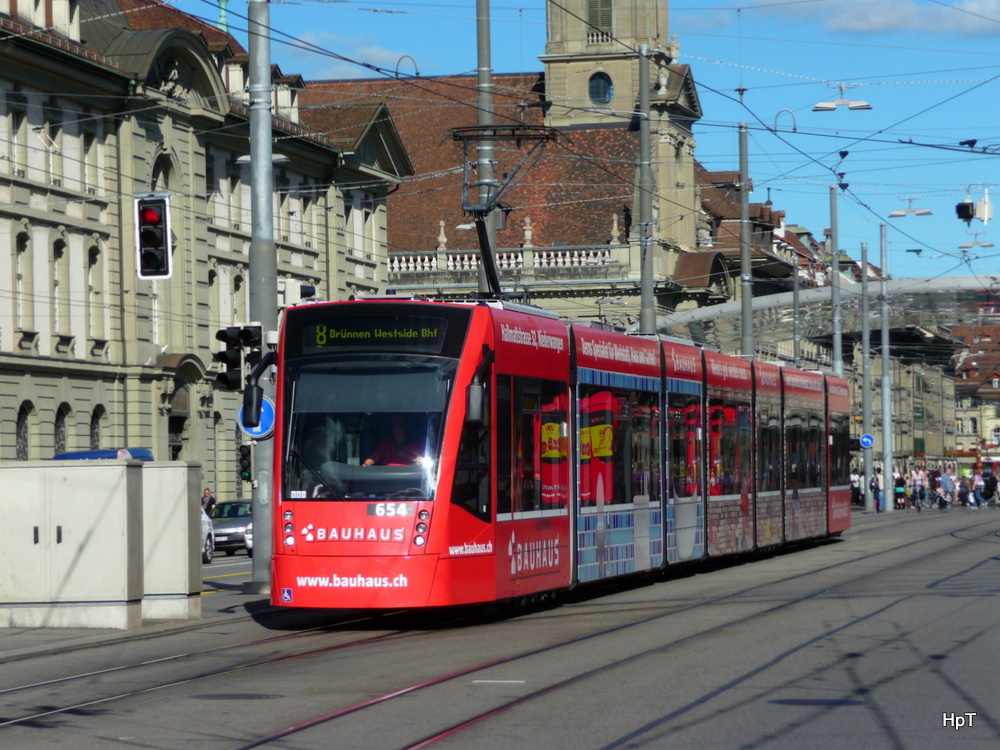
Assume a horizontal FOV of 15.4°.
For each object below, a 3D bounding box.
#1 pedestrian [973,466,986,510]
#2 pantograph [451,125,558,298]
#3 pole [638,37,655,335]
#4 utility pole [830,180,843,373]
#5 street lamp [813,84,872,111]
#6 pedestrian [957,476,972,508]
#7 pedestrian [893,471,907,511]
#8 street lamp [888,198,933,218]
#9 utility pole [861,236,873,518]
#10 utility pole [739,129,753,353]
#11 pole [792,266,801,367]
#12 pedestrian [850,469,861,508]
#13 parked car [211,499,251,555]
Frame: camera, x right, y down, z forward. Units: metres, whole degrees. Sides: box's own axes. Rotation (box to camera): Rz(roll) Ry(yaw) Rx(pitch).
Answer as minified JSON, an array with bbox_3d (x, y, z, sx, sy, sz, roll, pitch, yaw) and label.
[{"bbox_3d":[20.079,4.770,155.000,0.620,1.670,0.500,-1,-1,9],"label":"pedestrian"},{"bbox_3d":[-0.018,-1.960,44.200,1.500,2.120,1.600,-1,-1,11],"label":"pantograph"},{"bbox_3d":[3.273,-1.885,82.000,0.370,10.900,0.370,-1,-1,11],"label":"pole"},{"bbox_3d":[11.090,-0.805,121.500,0.350,10.900,0.350,-1,-1,11],"label":"utility pole"},{"bbox_3d":[7.086,-5.731,76.500,1.220,0.540,0.380,-1,-1,11],"label":"street lamp"},{"bbox_3d":[19.618,4.915,156.000,0.500,1.360,0.500,-1,-1,12],"label":"pedestrian"},{"bbox_3d":[16.659,4.823,154.000,0.520,1.580,0.400,0,-1,0],"label":"pedestrian"},{"bbox_3d":[10.879,-4.439,98.000,1.200,0.580,0.400,-1,-1,18],"label":"street lamp"},{"bbox_3d":[13.994,0.076,141.000,0.300,10.250,0.300,-1,-1,11],"label":"utility pole"},{"bbox_3d":[6.500,-1.246,97.000,0.330,10.800,0.330,-1,-1,11],"label":"utility pole"},{"bbox_3d":[12.301,0.331,153.000,0.270,10.400,0.270,-1,-1,11],"label":"pole"},{"bbox_3d":[15.863,4.998,165.000,0.500,1.660,0.340,-1,-1,-3],"label":"pedestrian"},{"bbox_3d":[-6.501,3.913,94.081,1.750,1.460,4.300,-1,-1,11],"label":"parked car"}]

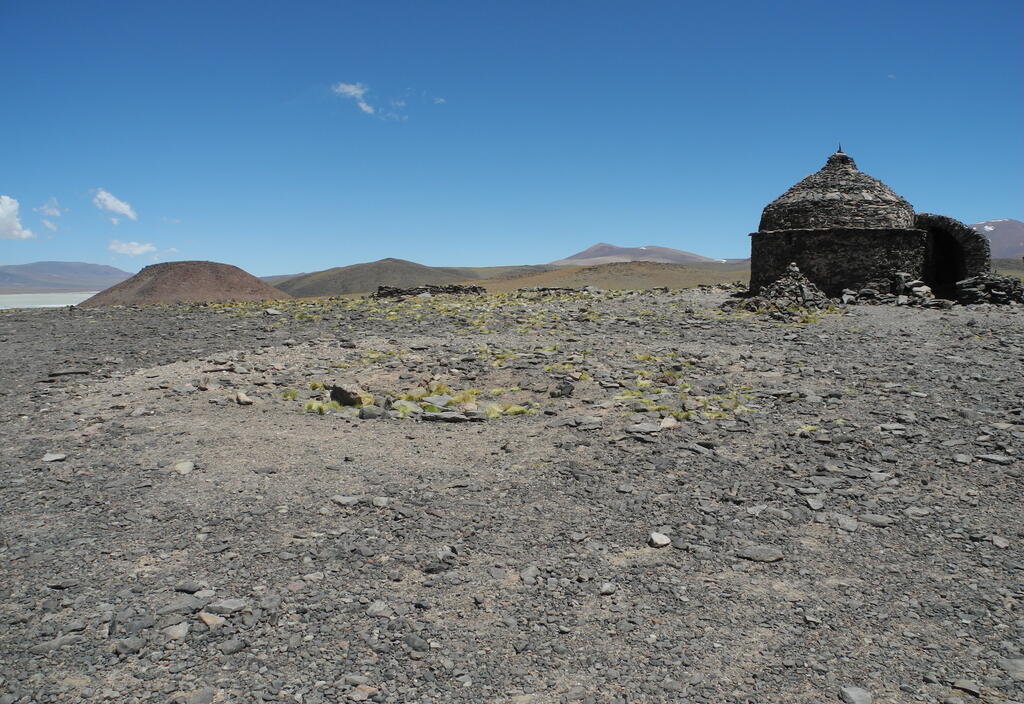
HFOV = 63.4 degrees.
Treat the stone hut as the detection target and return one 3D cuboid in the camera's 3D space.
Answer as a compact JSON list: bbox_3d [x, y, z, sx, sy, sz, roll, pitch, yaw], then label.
[{"bbox_3d":[9.770,-3.505,22.811,6.079,4.111,4.554,2,5,21],"label":"stone hut"}]

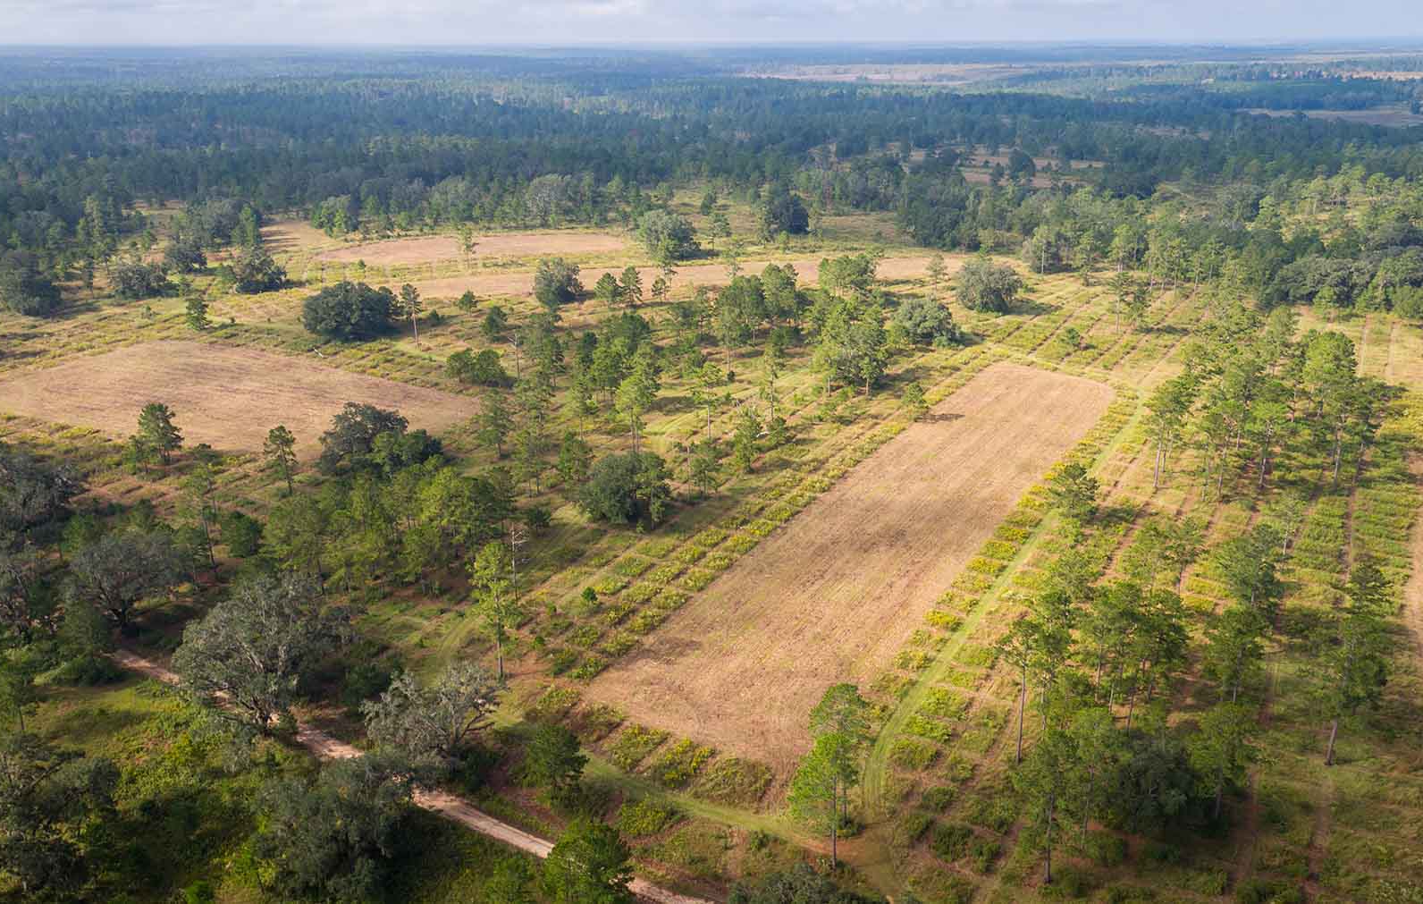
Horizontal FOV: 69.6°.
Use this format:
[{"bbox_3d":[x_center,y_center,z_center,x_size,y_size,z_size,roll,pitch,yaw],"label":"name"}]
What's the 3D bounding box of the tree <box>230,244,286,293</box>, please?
[{"bbox_3d":[-186.750,-74.760,420.720,20.500,18.000,20.500,-10,24,-22],"label":"tree"}]

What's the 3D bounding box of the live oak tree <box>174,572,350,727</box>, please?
[{"bbox_3d":[-61.860,29.930,141.530,22.600,21.800,21.500,-11,24,-25],"label":"live oak tree"}]

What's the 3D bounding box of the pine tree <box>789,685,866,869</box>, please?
[{"bbox_3d":[13.250,37.550,116.940,9.000,25.300,9.000,3,22,7],"label":"pine tree"}]

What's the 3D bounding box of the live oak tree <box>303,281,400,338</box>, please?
[{"bbox_3d":[-119.470,-46.880,337.920,29.900,19.000,28.400,-8,23,-18],"label":"live oak tree"}]

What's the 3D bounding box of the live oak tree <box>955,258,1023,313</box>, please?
[{"bbox_3d":[105.320,-63.070,387.410,25.000,18.500,25.000,6,23,14],"label":"live oak tree"}]

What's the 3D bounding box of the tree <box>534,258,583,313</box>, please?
[{"bbox_3d":[-55.290,-60.220,369.370,17.500,19.900,16.600,-3,22,-8],"label":"tree"}]

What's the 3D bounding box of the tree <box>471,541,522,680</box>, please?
[{"bbox_3d":[-31.840,24.120,153.340,7.000,23.600,7.000,-5,22,-12],"label":"tree"}]

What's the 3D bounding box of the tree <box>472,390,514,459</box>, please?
[{"bbox_3d":[-53.010,-6.330,250.530,9.300,17.000,9.300,-5,22,-12],"label":"tree"}]

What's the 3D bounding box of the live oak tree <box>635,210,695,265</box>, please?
[{"bbox_3d":[-20.070,-93.490,448.590,26.400,22.600,25.100,-1,22,-2],"label":"live oak tree"}]

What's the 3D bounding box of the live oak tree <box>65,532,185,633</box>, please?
[{"bbox_3d":[-101.040,23.240,177.320,18.500,17.300,18.500,-14,26,-30],"label":"live oak tree"}]

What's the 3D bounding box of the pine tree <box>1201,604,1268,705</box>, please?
[{"bbox_3d":[73.440,30.020,144.860,8.400,18.100,8.400,12,25,28],"label":"pine tree"}]

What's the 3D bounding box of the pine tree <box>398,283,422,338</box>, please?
[{"bbox_3d":[-103.390,-48.380,352.200,7.800,19.500,7.800,-7,23,-15],"label":"pine tree"}]

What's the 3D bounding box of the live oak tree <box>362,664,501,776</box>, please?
[{"bbox_3d":[-37.310,36.250,137.140,18.000,13.100,17.100,-7,23,-17],"label":"live oak tree"}]

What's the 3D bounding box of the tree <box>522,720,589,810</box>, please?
[{"bbox_3d":[-20.870,41.870,136.120,8.700,12.800,8.700,-4,22,-10],"label":"tree"}]

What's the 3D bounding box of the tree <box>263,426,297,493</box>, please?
[{"bbox_3d":[-96.680,2.110,230.790,7.000,16.500,7.000,-10,24,-23],"label":"tree"}]

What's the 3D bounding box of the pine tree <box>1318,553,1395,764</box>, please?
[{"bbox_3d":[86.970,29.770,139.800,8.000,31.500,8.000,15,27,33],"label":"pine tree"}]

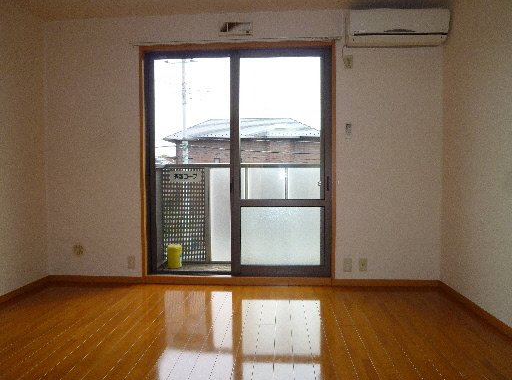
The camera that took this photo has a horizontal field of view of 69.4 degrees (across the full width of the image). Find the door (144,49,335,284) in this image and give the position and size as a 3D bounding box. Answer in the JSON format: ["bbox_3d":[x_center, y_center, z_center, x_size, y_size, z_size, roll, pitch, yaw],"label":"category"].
[{"bbox_3d":[-0.151,-0.252,3.318,1.677,2.053,0.100,0,2,4],"label":"door"}]

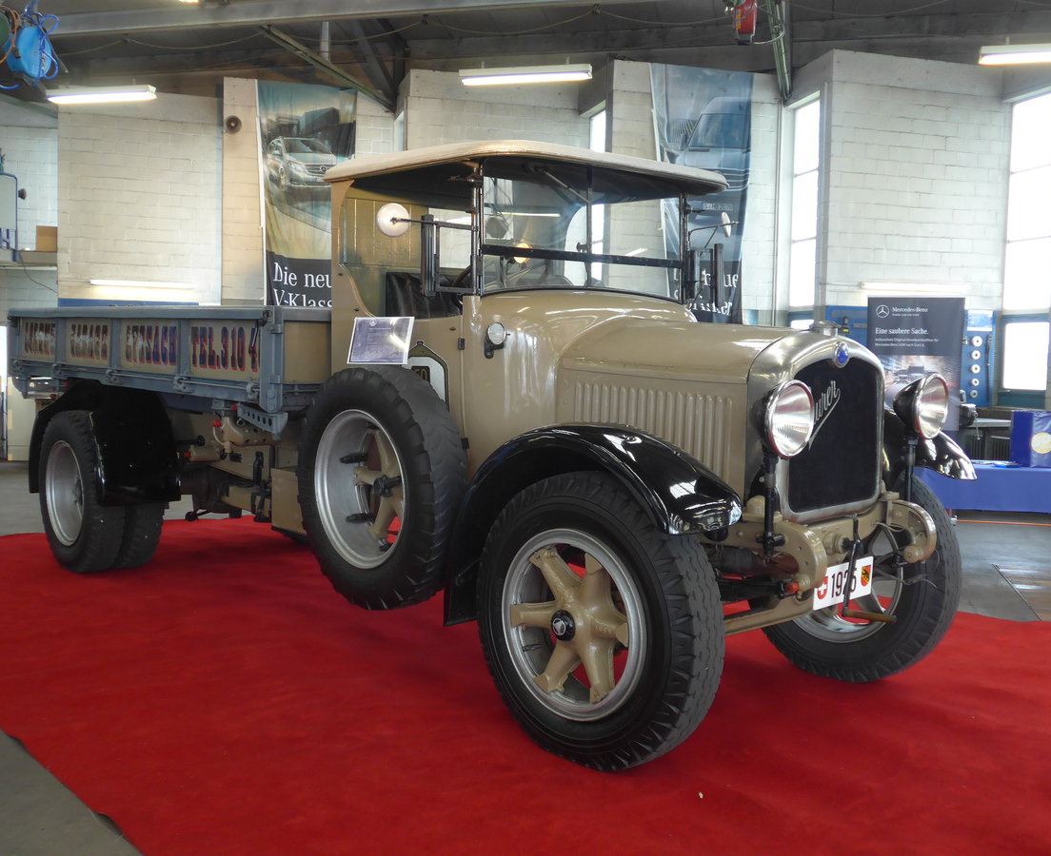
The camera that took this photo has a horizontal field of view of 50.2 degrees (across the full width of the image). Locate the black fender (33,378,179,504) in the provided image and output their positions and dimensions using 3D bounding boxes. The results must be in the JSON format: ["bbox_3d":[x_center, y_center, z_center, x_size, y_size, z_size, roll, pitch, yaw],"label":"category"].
[{"bbox_3d":[-2.720,0.086,7.216,0.503,0.747,1.260,-3,5,-42],"label":"black fender"}]

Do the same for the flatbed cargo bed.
[{"bbox_3d":[-1.533,-0.475,7.028,2.093,0.528,3.586,-3,5,-42],"label":"flatbed cargo bed"}]

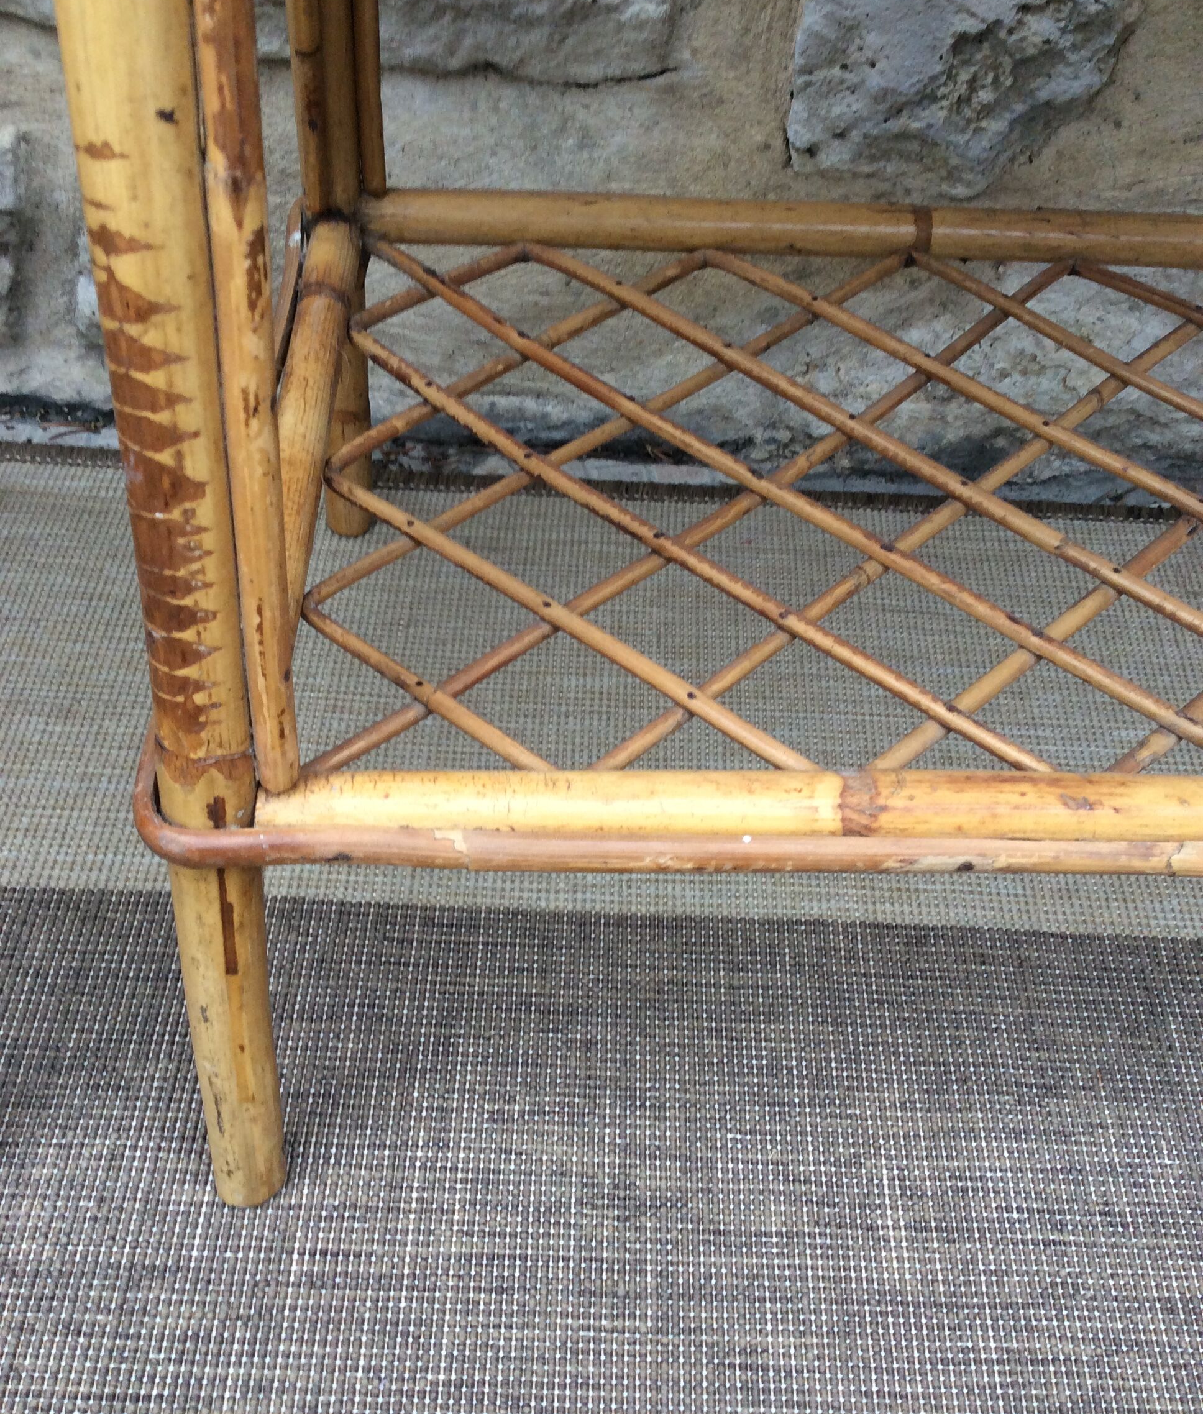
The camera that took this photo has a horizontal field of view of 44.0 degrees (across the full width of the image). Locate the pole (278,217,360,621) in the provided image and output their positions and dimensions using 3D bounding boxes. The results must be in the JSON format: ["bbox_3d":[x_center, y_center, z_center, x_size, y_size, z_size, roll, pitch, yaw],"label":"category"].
[{"bbox_3d":[-0.154,-0.133,0.749,0.031,0.031,0.372,2,50,-3],"label":"pole"}]

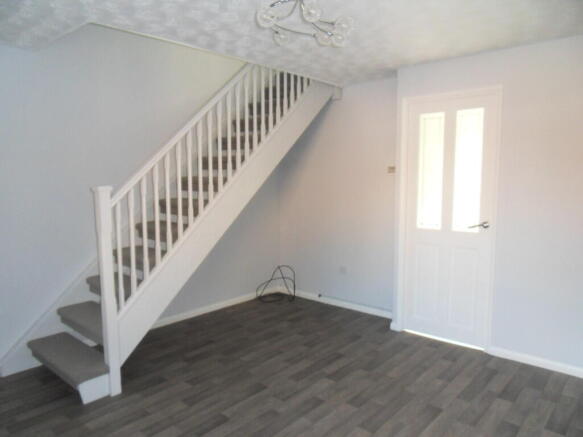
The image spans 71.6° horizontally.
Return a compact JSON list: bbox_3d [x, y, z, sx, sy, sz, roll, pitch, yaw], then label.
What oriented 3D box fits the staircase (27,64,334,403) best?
[{"bbox_3d":[-0.741,-0.129,3.600,0.852,2.350,2.726,5,8,40],"label":"staircase"}]

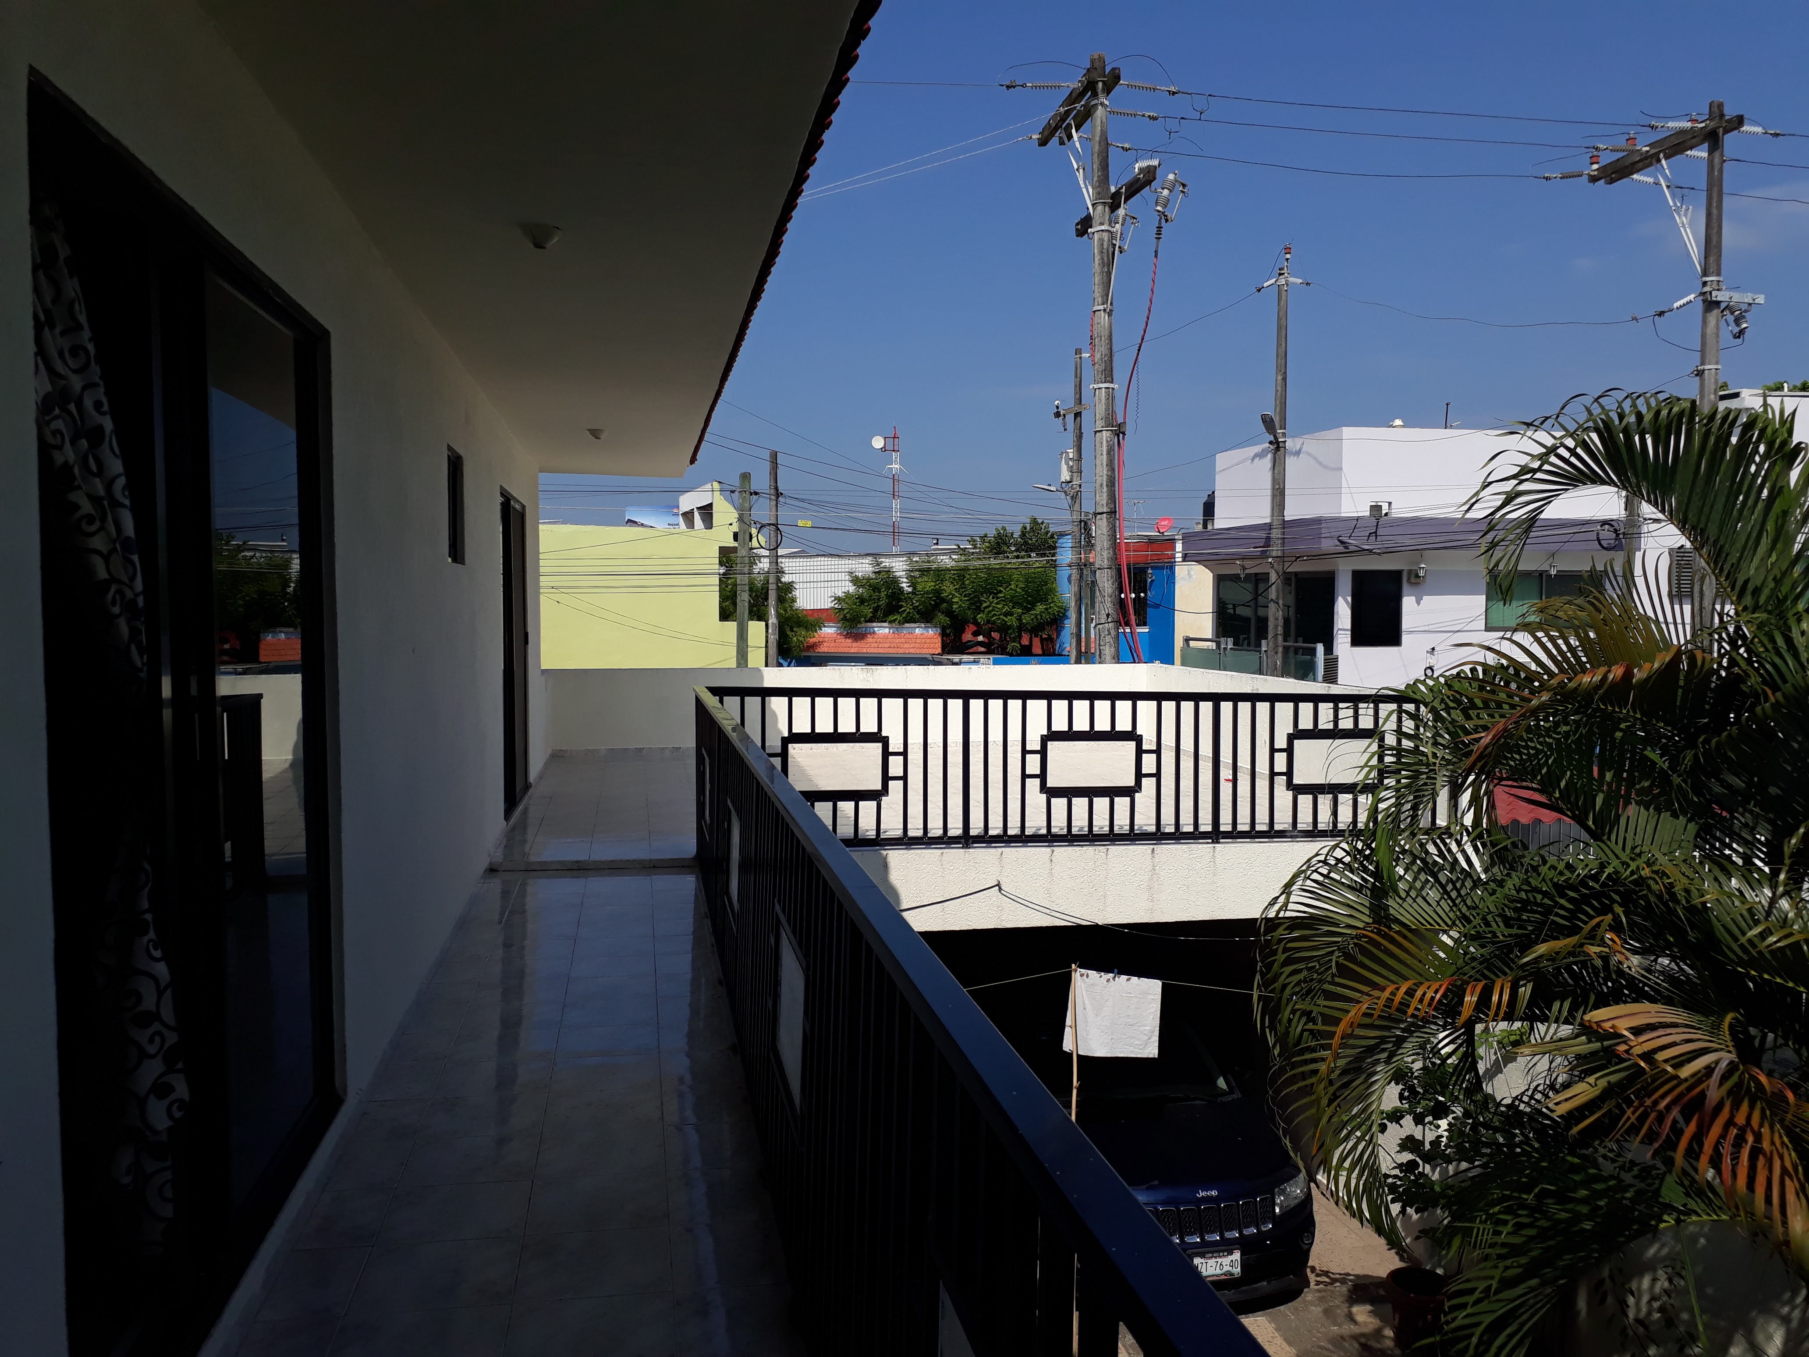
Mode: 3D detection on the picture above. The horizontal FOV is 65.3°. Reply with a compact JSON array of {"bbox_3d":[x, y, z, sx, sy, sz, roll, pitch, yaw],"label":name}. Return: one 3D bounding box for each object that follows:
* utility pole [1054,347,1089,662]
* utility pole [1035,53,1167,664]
[{"bbox_3d":[3.834,-2.325,32.281,0.500,10.320,1.100,-1,3,-25],"label":"utility pole"},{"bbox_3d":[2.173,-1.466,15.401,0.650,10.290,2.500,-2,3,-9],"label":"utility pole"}]

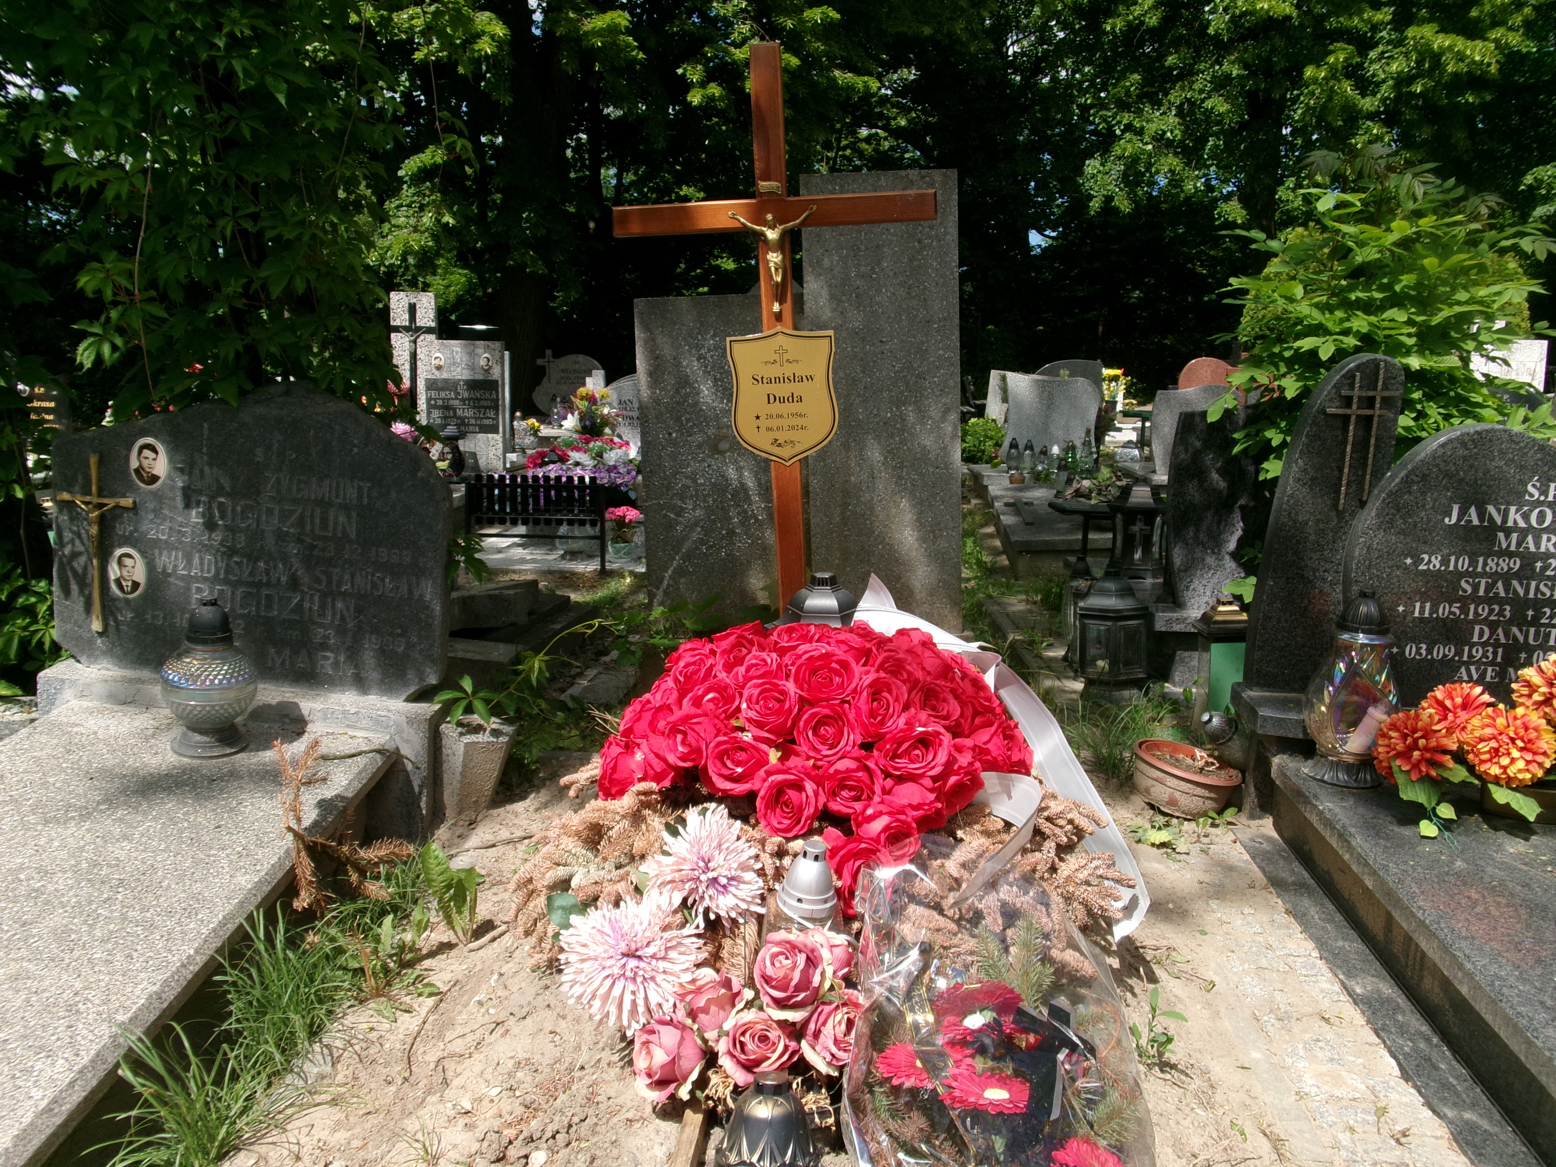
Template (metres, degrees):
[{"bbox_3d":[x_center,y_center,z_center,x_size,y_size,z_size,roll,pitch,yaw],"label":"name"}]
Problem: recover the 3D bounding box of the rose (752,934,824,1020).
[{"bbox_3d":[0.015,0.526,1.690,0.095,0.105,0.080,2,-27,6],"label":"rose"}]

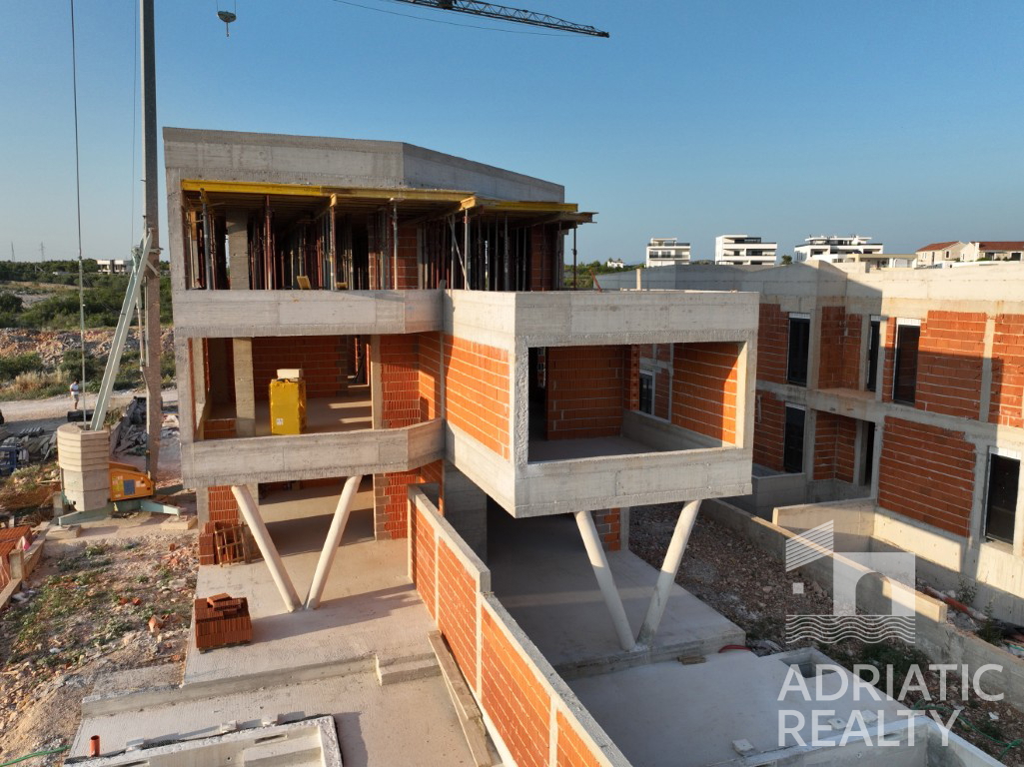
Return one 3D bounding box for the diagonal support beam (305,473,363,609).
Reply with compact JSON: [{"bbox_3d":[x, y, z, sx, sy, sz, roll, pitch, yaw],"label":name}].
[{"bbox_3d":[-3.900,3.417,15.666,0.280,3.130,0.280,18,1,-20],"label":"diagonal support beam"}]

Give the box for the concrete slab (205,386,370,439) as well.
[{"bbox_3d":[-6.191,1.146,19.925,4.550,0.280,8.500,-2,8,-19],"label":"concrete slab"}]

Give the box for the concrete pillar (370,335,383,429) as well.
[{"bbox_3d":[-3.588,-0.205,18.715,0.280,2.730,0.330,-2,8,-19],"label":"concrete pillar"}]

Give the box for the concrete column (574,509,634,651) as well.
[{"bbox_3d":[1.780,3.712,13.439,0.290,3.150,0.290,-23,14,-15],"label":"concrete column"}]

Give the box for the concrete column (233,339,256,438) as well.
[{"bbox_3d":[-6.651,-0.079,17.648,0.430,2.730,0.350,-2,8,-19],"label":"concrete column"}]

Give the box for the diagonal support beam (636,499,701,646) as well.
[{"bbox_3d":[3.084,3.658,13.879,0.290,3.150,0.290,19,1,-20],"label":"diagonal support beam"}]

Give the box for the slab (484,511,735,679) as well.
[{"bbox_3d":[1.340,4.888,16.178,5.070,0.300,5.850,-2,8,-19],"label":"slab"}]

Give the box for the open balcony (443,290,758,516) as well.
[{"bbox_3d":[1.606,0.030,15.075,4.920,3.920,4.700,-2,8,-19],"label":"open balcony"}]

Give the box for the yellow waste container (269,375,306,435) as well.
[{"bbox_3d":[-5.217,0.765,16.596,0.660,1.600,0.750,-1,7,-12],"label":"yellow waste container"}]

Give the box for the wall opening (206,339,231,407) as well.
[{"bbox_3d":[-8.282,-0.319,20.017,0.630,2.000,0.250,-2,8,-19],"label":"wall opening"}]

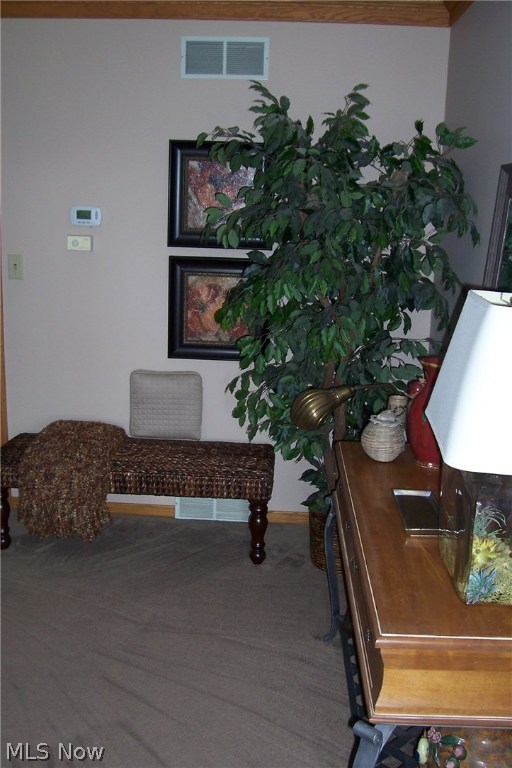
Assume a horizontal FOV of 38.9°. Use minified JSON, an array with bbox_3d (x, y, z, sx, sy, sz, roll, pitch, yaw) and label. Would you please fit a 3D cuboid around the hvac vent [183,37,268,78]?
[{"bbox_3d":[-0.137,-1.437,3.202,0.388,0.177,0.015,2,12,2],"label":"hvac vent"}]

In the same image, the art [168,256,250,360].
[{"bbox_3d":[-0.165,-0.349,3.414,0.486,0.482,0.035,2,12,2],"label":"art"}]

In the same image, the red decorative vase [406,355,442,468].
[{"bbox_3d":[0.558,0.079,2.178,0.200,0.325,0.200,2,12,2],"label":"red decorative vase"}]

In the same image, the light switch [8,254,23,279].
[{"bbox_3d":[-1.135,-0.554,3.434,0.071,0.117,0.012,2,12,2],"label":"light switch"}]

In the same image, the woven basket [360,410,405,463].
[{"bbox_3d":[0.390,0.154,2.223,0.134,0.148,0.134,2,12,2],"label":"woven basket"}]

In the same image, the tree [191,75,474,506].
[{"bbox_3d":[0.269,-0.289,2.921,1.030,1.720,0.950,2,12,2],"label":"tree"}]

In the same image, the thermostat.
[{"bbox_3d":[-0.782,-0.776,3.362,0.149,0.094,0.030,2,12,2],"label":"thermostat"}]

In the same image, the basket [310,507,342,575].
[{"bbox_3d":[0.383,0.663,3.200,0.300,0.250,0.300,2,12,2],"label":"basket"}]

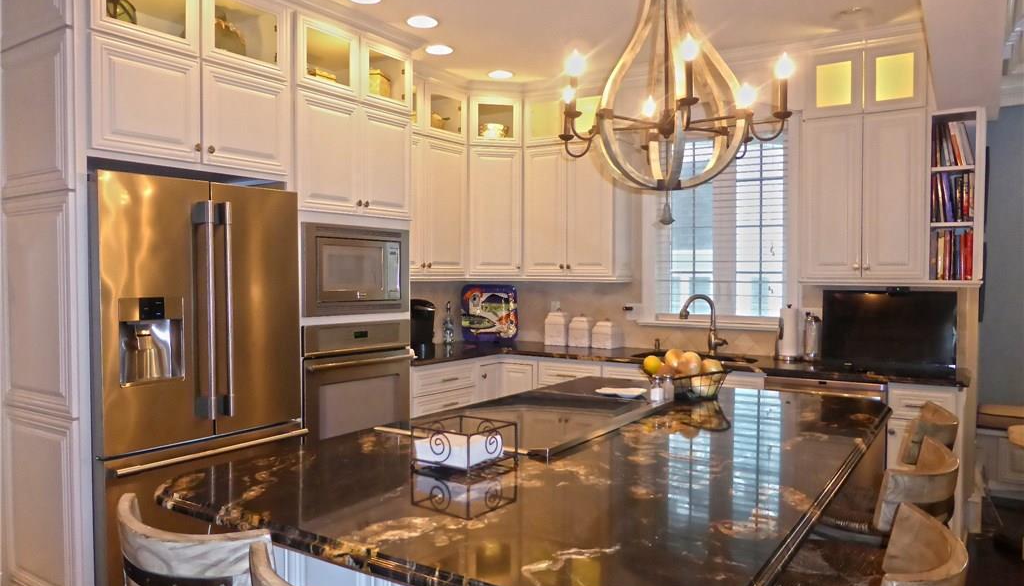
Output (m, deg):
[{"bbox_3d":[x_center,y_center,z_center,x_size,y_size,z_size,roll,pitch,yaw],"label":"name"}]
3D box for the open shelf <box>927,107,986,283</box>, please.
[{"bbox_3d":[2.367,-0.500,3.789,0.245,0.875,0.320,2,2,34],"label":"open shelf"}]

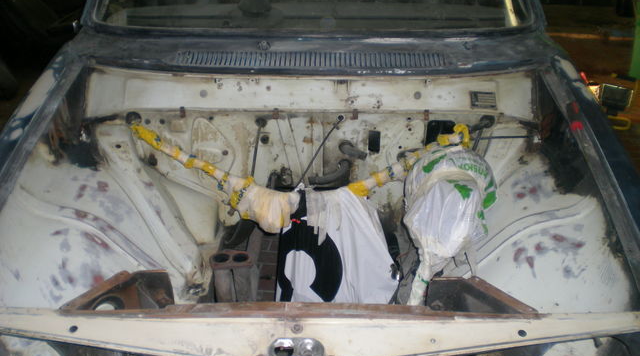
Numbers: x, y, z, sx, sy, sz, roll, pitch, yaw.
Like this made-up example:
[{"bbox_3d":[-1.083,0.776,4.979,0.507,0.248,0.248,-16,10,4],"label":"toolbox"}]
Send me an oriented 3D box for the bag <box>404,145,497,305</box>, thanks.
[{"bbox_3d":[0.372,0.124,2.000,0.260,0.370,0.330,1,33,2],"label":"bag"}]

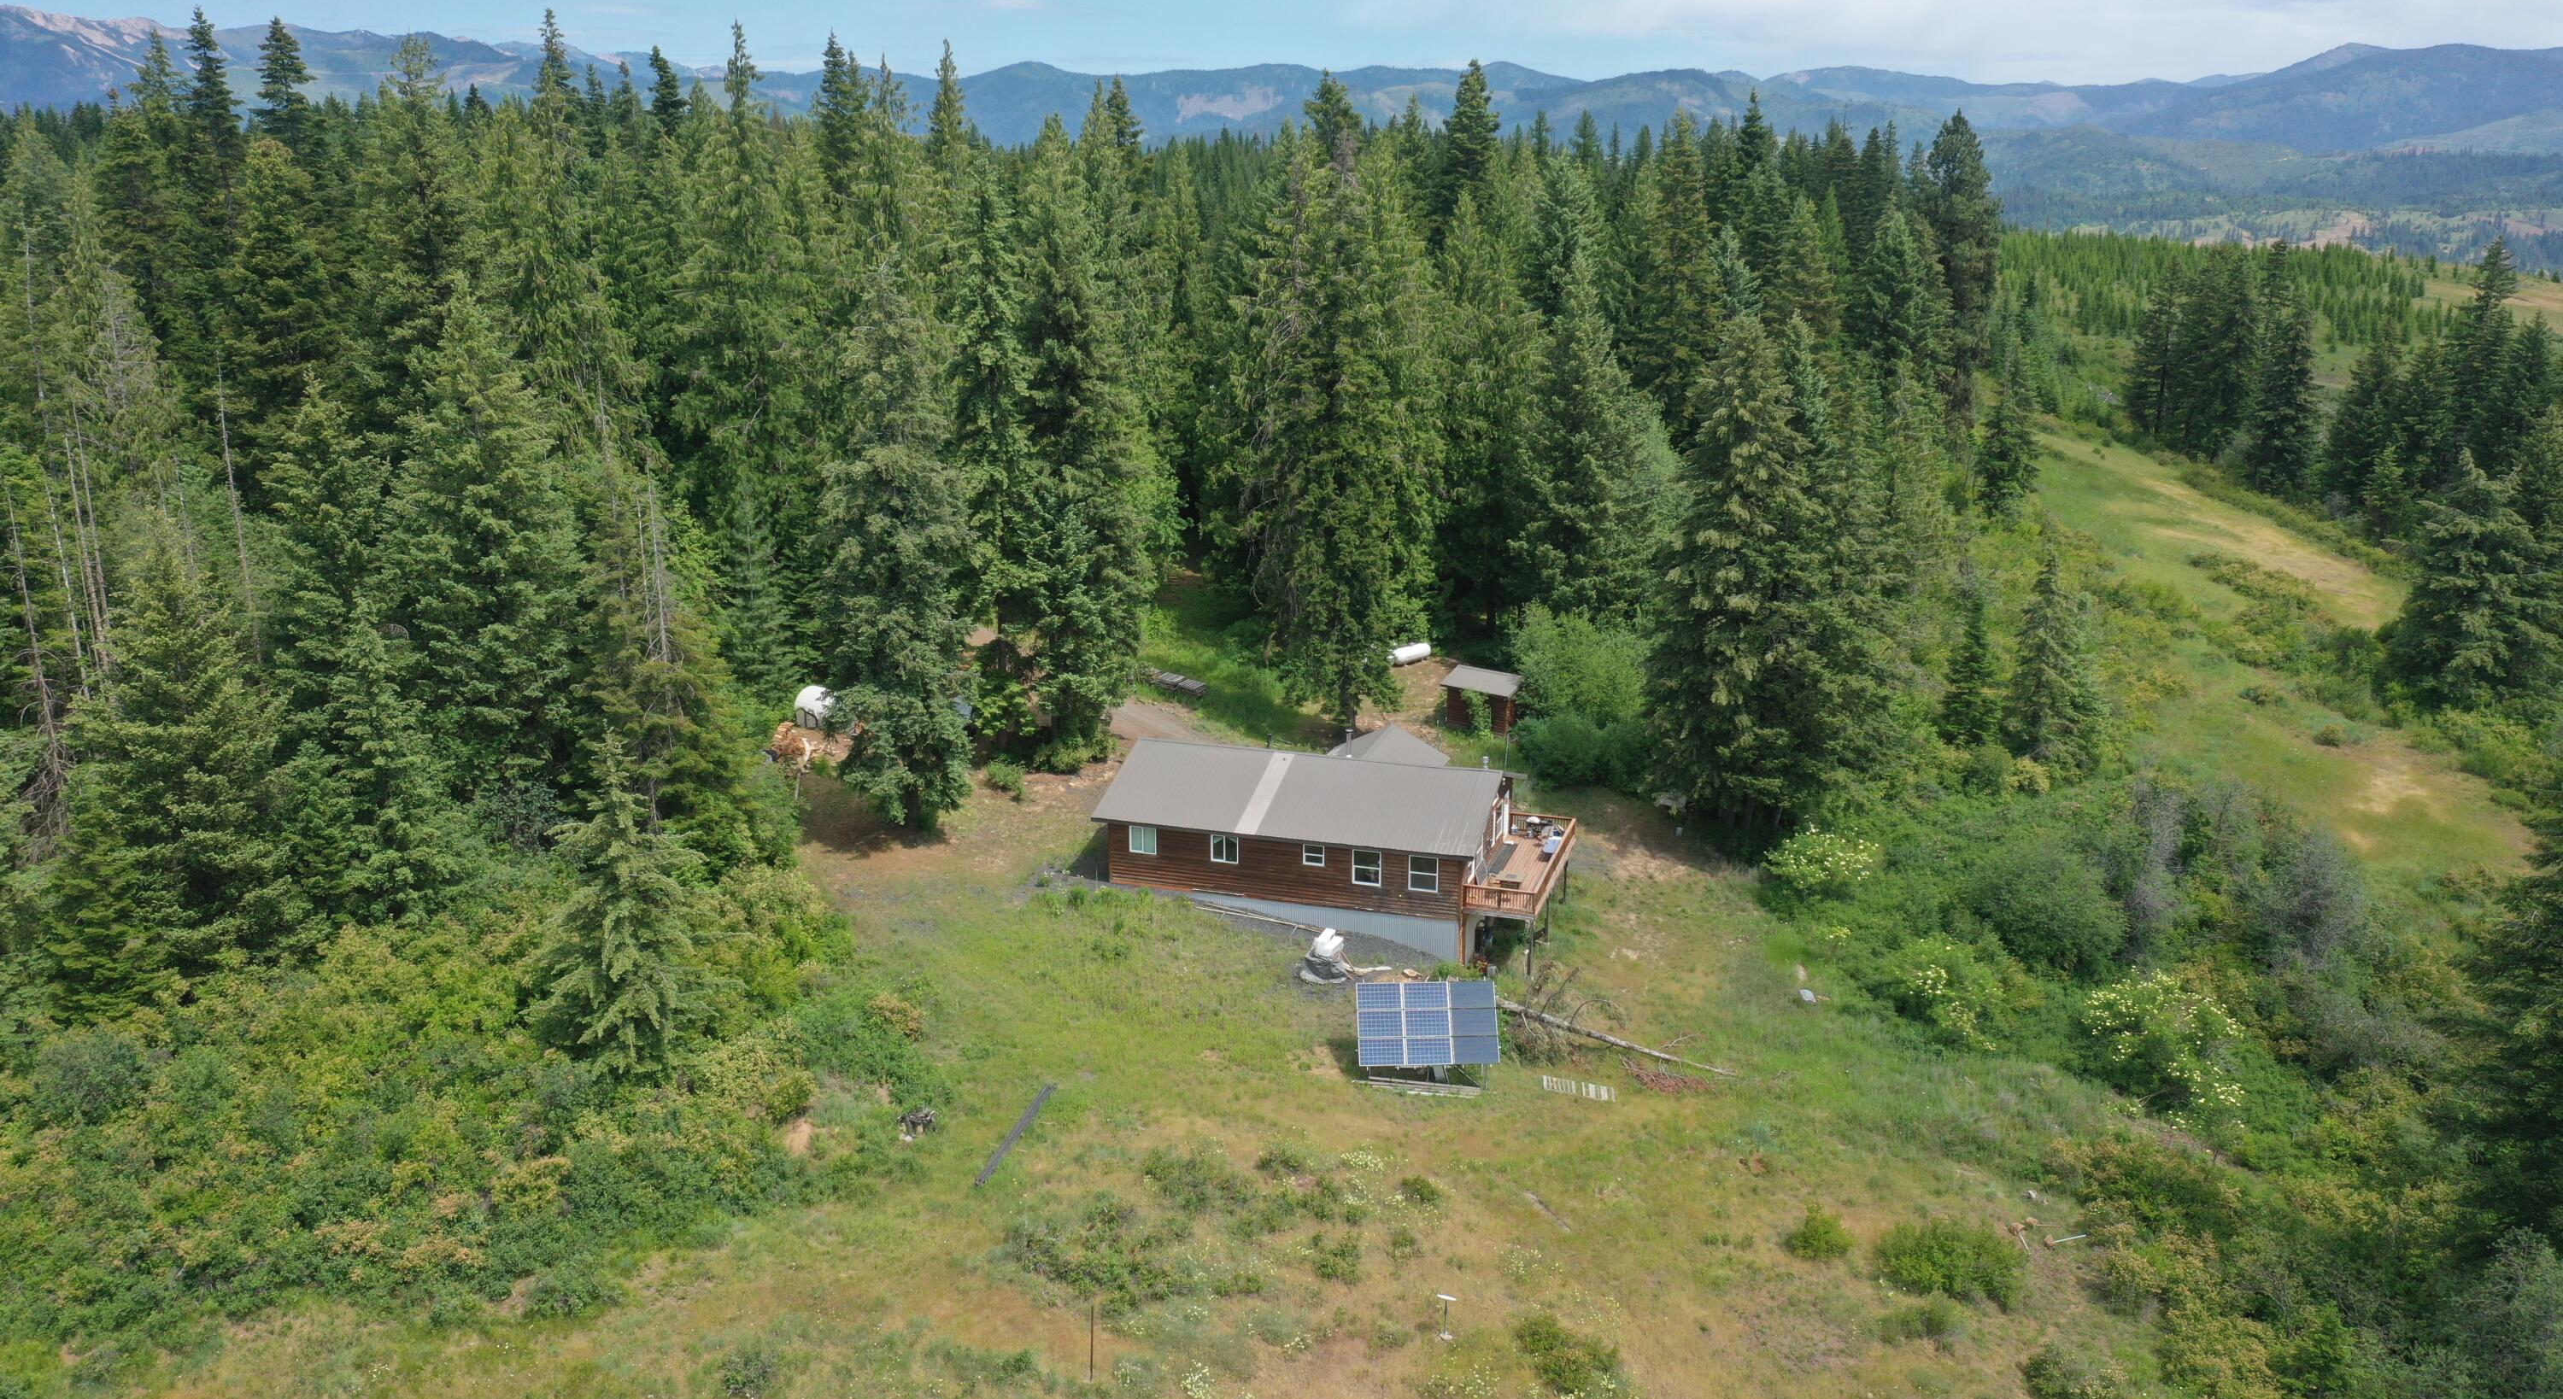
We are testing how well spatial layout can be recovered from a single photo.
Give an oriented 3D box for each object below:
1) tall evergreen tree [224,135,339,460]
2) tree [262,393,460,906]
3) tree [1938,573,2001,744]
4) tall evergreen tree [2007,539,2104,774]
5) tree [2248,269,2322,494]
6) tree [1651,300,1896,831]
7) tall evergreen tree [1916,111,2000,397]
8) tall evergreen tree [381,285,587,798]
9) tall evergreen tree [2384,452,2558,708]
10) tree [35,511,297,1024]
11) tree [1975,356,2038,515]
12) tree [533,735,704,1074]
[{"bbox_3d":[-59.710,-17.860,115.180,7.460,28.430,7.460,0,16,0],"label":"tall evergreen tree"},{"bbox_3d":[-35.720,-1.730,76.320,6.200,20.330,6.200,0,15,0],"label":"tree"},{"bbox_3d":[39.120,-2.160,113.030,3.700,9.710,3.700,0,15,0],"label":"tree"},{"bbox_3d":[39.630,-1.920,100.660,4.930,12.530,4.930,0,16,0],"label":"tall evergreen tree"},{"bbox_3d":[89.460,-27.310,175.210,6.720,20.320,6.720,0,16,0],"label":"tree"},{"bbox_3d":[23.220,-5.460,91.330,10.850,23.970,10.850,0,16,0],"label":"tree"},{"bbox_3d":[64.410,-37.840,185.610,7.710,32.610,7.710,0,16,0],"label":"tall evergreen tree"},{"bbox_3d":[-34.230,-6.230,86.030,7.600,22.880,7.600,0,15,0],"label":"tall evergreen tree"},{"bbox_3d":[77.320,-8.110,130.140,10.300,16.240,10.300,0,15,0],"label":"tall evergreen tree"},{"bbox_3d":[-37.870,2.460,68.130,8.000,17.150,8.000,0,15,0],"label":"tree"},{"bbox_3d":[60.560,-21.190,164.030,5.130,13.540,5.130,0,16,0],"label":"tree"},{"bbox_3d":[-23.060,7.060,67.820,5.550,12.310,5.550,0,16,0],"label":"tree"}]

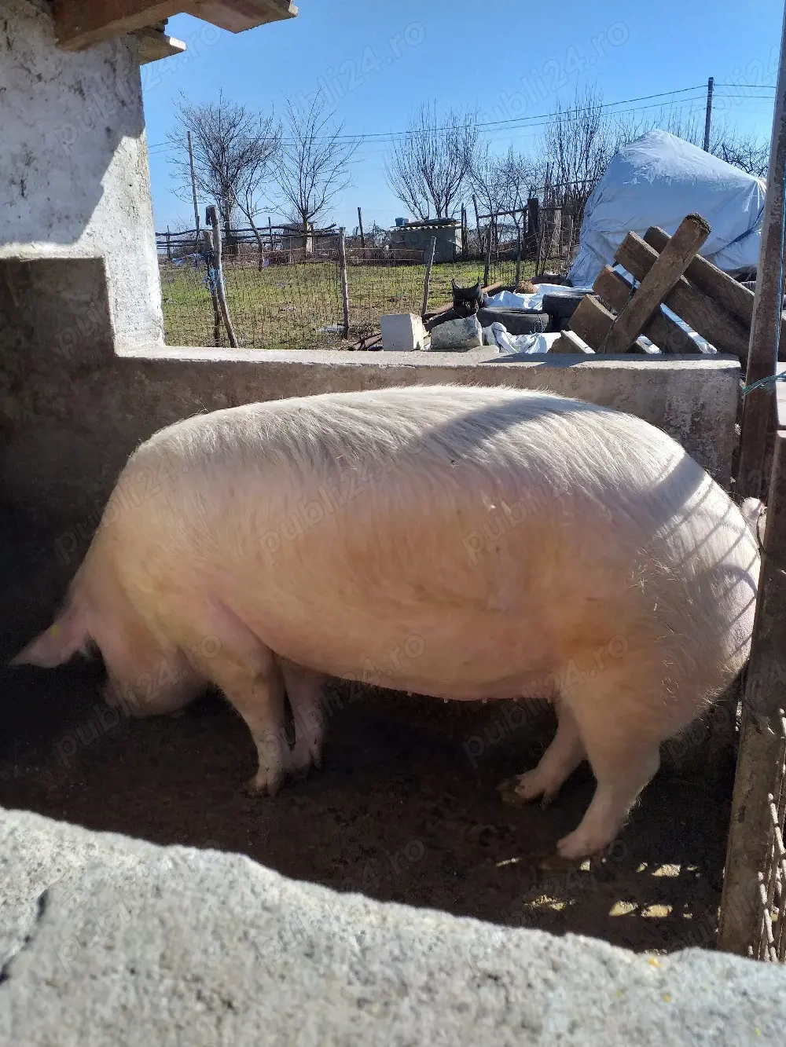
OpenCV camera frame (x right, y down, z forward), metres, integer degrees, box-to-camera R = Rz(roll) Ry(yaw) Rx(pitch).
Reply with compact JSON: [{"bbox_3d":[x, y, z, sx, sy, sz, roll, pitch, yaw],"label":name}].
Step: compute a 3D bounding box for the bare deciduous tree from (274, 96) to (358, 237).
[{"bbox_3d":[-2.503,-11.237,25.732,2.730,4.890,2.730,0,19,0],"label":"bare deciduous tree"}]

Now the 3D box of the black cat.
[{"bbox_3d":[0.526,-1.594,5.587,0.220,0.270,0.270,2,19,5],"label":"black cat"}]

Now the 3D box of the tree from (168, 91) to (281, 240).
[{"bbox_3d":[-5.690,-11.731,26.619,3.820,5.150,3.820,0,19,0],"label":"tree"}]

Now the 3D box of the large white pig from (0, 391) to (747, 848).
[{"bbox_3d":[-0.080,0.186,1.739,1.630,1.000,0.520,4,20,12],"label":"large white pig"}]

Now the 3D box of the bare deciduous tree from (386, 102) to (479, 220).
[{"bbox_3d":[1.577,-13.612,31.258,3.710,5.610,3.710,0,19,0],"label":"bare deciduous tree"}]

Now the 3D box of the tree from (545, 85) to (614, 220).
[{"bbox_3d":[6.050,-11.389,25.679,2.270,5.210,2.270,0,19,0],"label":"tree"}]

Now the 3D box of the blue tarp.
[{"bbox_3d":[4.992,-5.688,14.431,3.380,2.720,3.500,0,19,0],"label":"blue tarp"}]

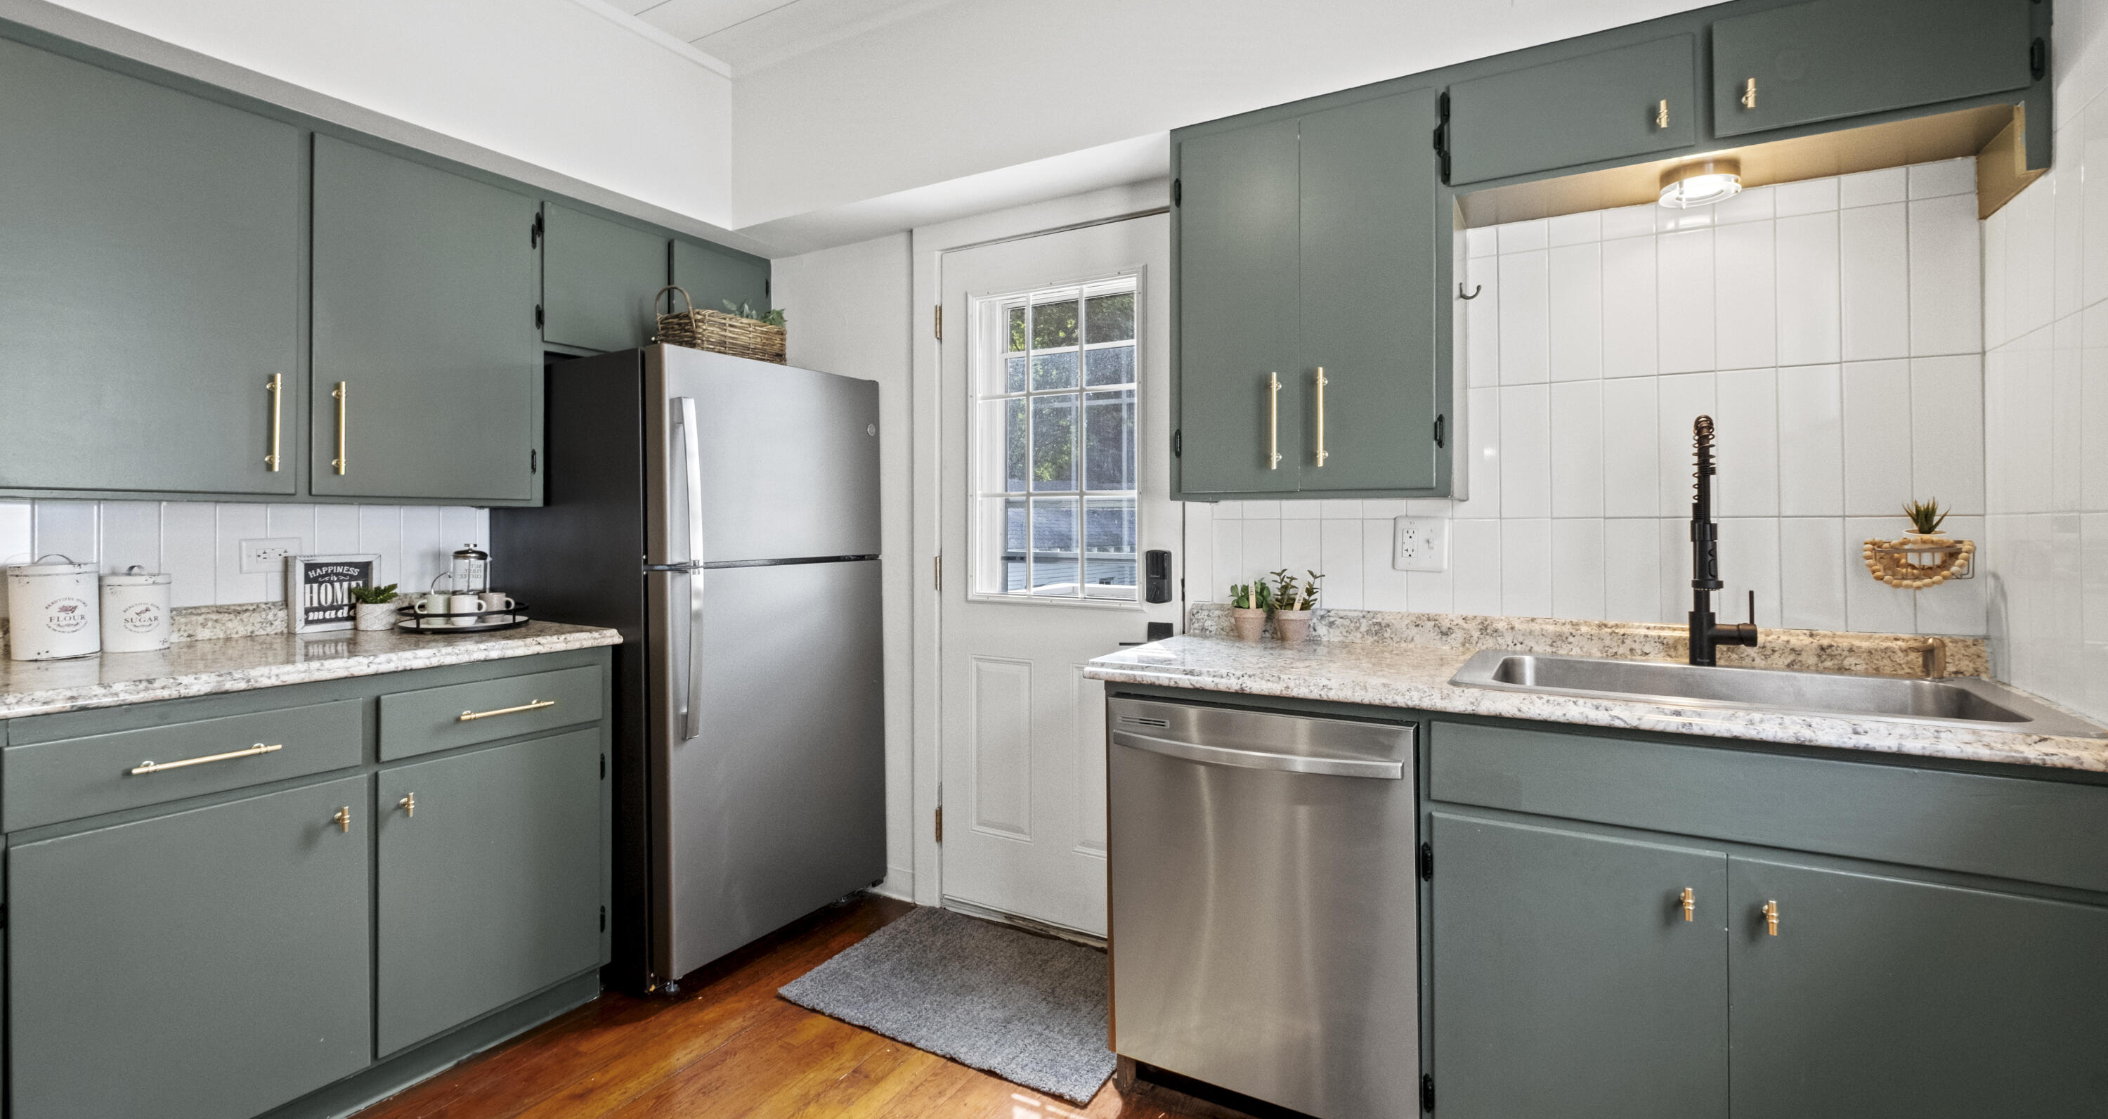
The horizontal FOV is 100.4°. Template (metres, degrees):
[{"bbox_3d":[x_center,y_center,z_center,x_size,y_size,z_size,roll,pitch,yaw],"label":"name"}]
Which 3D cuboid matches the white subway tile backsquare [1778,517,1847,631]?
[{"bbox_3d":[1.513,0.029,1.749,0.100,0.222,0.010,0,1,29],"label":"white subway tile backsquare"}]

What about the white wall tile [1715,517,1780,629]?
[{"bbox_3d":[1.510,0.025,1.912,0.106,0.228,0.012,0,1,29],"label":"white wall tile"}]

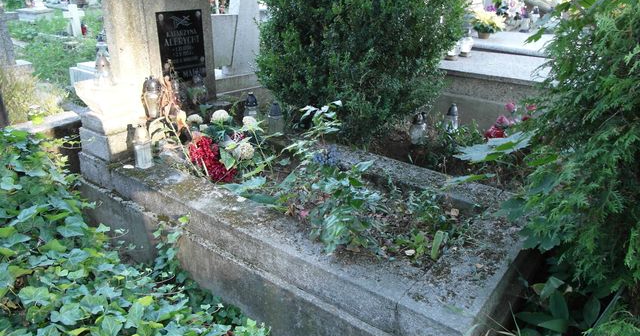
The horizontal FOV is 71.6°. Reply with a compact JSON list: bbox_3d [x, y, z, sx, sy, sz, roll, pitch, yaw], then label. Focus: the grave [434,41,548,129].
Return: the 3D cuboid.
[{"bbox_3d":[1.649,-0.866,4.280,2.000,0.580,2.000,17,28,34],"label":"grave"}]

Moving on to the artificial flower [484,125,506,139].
[{"bbox_3d":[1.284,-0.263,3.245,0.130,0.100,0.140,17,28,34],"label":"artificial flower"}]

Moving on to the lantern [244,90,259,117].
[{"bbox_3d":[-0.466,-0.395,2.991,0.100,0.230,0.100,1,23,0],"label":"lantern"}]

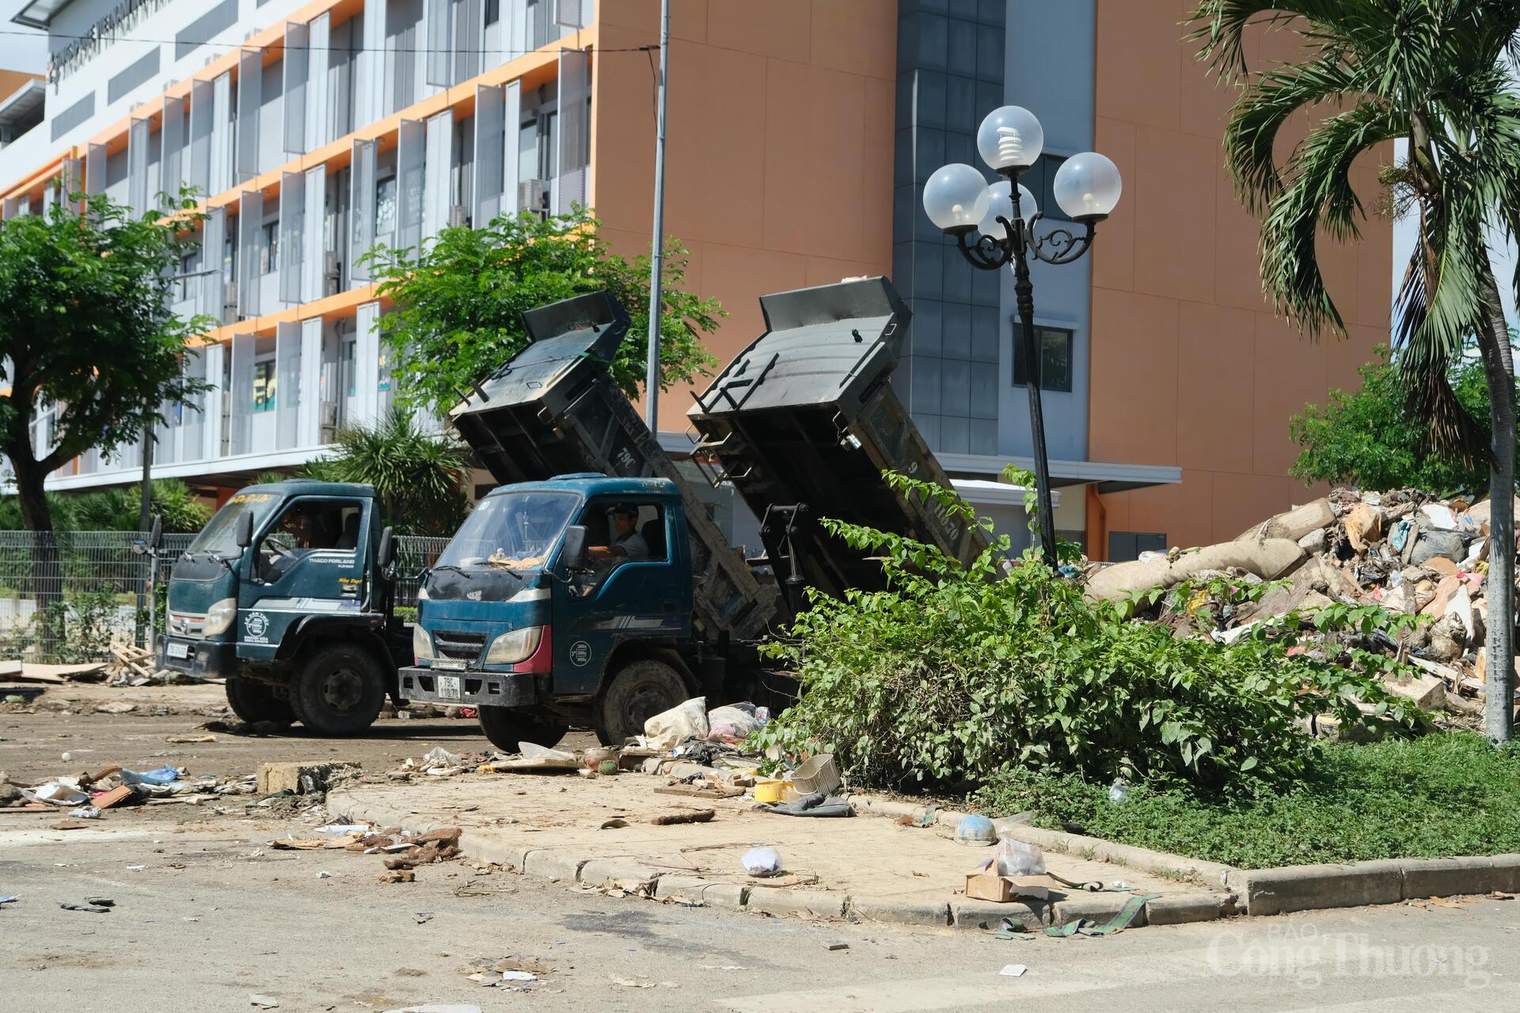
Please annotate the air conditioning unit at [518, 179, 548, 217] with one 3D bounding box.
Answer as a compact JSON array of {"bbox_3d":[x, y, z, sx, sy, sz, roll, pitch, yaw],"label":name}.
[{"bbox_3d":[-4.472,-5.923,35.923,0.310,0.610,0.820,3,-3,-36],"label":"air conditioning unit"}]

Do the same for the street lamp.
[{"bbox_3d":[1.857,-0.412,12.482,1.320,4.550,1.200,-5,-1,0],"label":"street lamp"}]

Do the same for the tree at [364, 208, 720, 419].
[{"bbox_3d":[-3.402,-1.051,29.000,5.500,7.090,5.200,1,-2,0],"label":"tree"}]

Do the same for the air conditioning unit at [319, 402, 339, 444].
[{"bbox_3d":[-10.242,-1.961,44.229,0.330,0.950,0.820,3,-3,-36],"label":"air conditioning unit"}]

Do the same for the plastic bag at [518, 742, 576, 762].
[{"bbox_3d":[-1.555,1.789,13.550,0.420,0.130,0.270,1,-2,0],"label":"plastic bag"}]

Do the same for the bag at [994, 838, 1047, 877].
[{"bbox_3d":[1.197,1.618,8.550,0.250,0.200,0.210,1,-2,0],"label":"bag"}]

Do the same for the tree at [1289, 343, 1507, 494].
[{"bbox_3d":[11.402,0.055,33.000,4.100,5.760,4.000,1,-2,0],"label":"tree"}]

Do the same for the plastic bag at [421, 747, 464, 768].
[{"bbox_3d":[-2.343,1.853,13.700,0.320,0.140,0.250,1,-2,0],"label":"plastic bag"}]

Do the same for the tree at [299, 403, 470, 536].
[{"bbox_3d":[-6.936,0.336,34.500,3.050,4.200,2.900,1,-2,0],"label":"tree"}]

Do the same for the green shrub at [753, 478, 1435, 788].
[{"bbox_3d":[2.122,0.901,12.600,4.300,2.050,2.900,1,-2,0],"label":"green shrub"}]

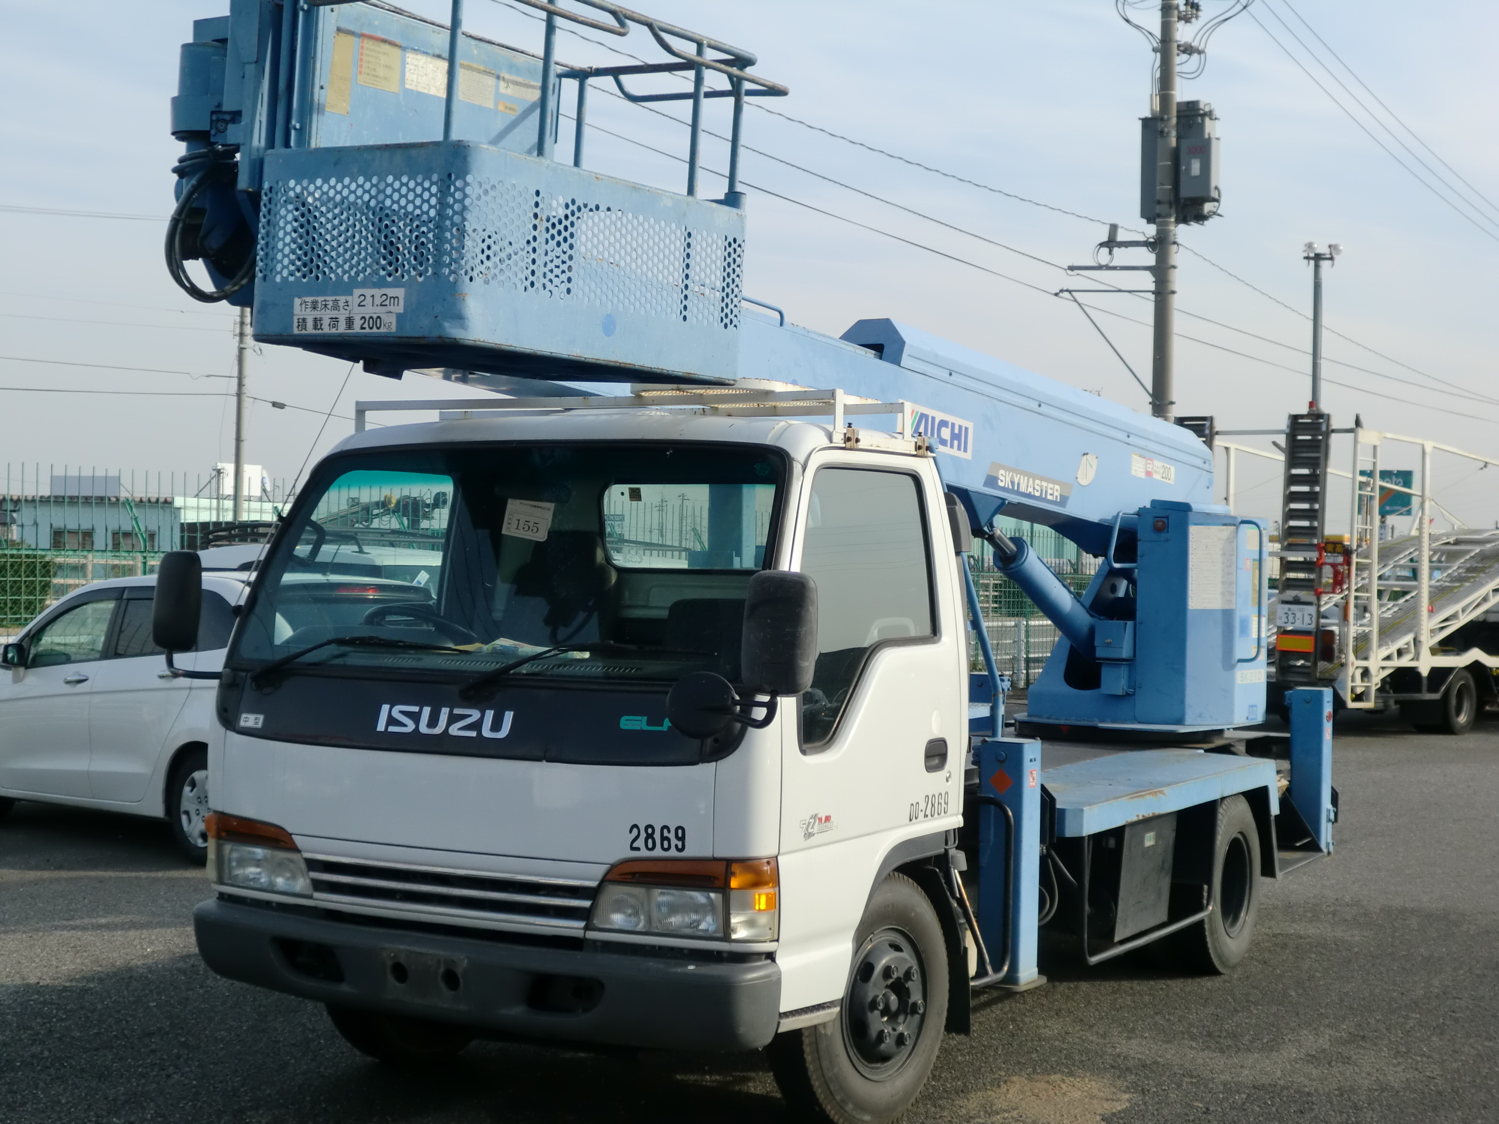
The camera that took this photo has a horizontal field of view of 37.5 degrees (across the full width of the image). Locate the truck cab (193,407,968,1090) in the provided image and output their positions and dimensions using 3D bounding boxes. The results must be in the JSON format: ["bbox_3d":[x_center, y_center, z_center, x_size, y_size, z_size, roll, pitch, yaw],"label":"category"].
[{"bbox_3d":[-0.530,0.474,6.910,2.081,1.922,1.568,1,0,29],"label":"truck cab"}]

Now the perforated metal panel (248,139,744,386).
[{"bbox_3d":[-0.631,-0.761,5.801,0.761,0.464,1.148,5,2,37],"label":"perforated metal panel"}]

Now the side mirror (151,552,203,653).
[{"bbox_3d":[-1.801,0.123,6.967,0.090,0.315,0.190,9,-5,-40],"label":"side mirror"}]

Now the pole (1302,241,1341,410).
[{"bbox_3d":[8.223,-1.328,31.988,0.540,6.628,0.250,1,0,14],"label":"pole"}]

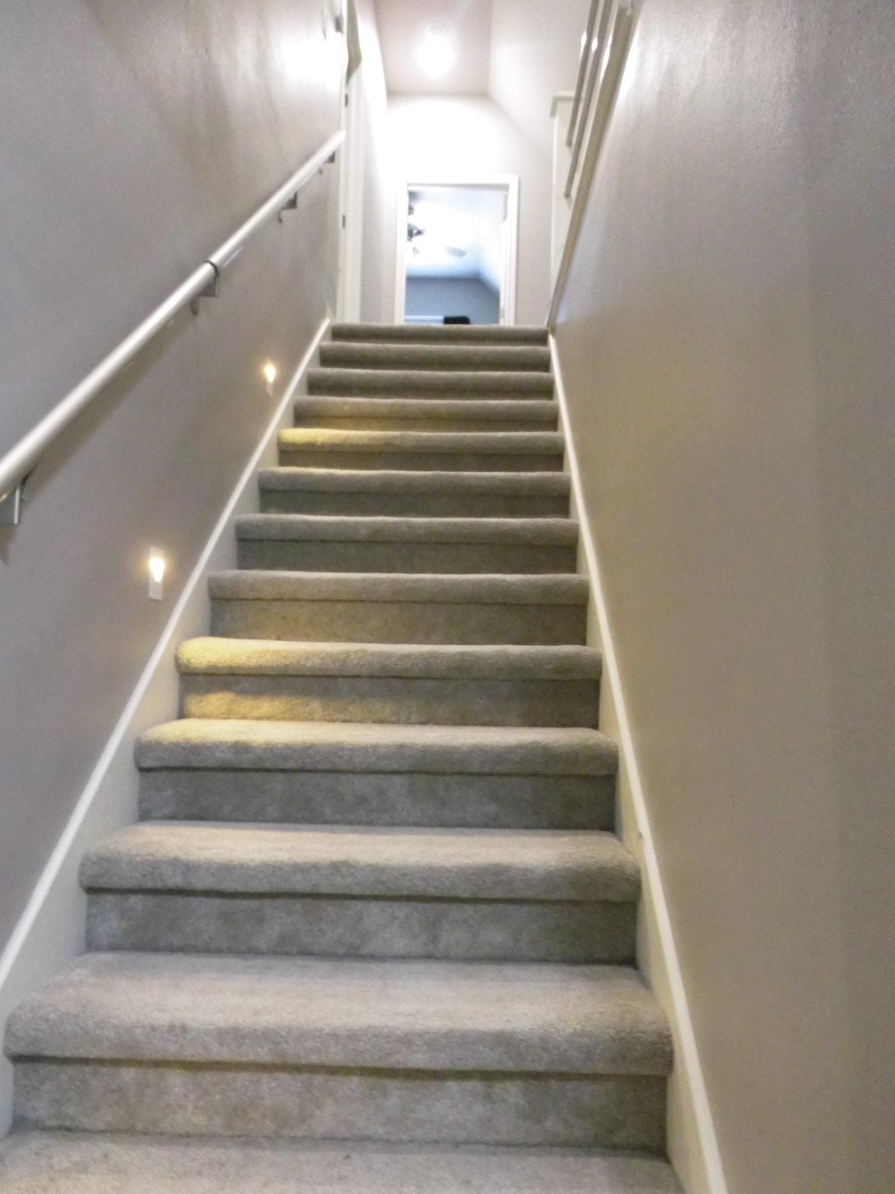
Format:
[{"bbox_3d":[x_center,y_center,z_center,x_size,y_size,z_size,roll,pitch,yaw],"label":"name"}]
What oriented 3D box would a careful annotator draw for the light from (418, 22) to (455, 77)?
[{"bbox_3d":[-0.079,-3.834,6.053,0.230,0.250,0.200,1,-4,2],"label":"light"}]

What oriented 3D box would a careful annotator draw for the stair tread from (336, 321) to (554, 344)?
[{"bbox_3d":[-0.048,-1.255,4.255,1.030,0.075,0.269,1,-3,2],"label":"stair tread"}]

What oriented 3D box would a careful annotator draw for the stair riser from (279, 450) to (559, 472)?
[{"bbox_3d":[-0.097,-0.458,3.140,1.030,0.125,0.036,1,-3,2],"label":"stair riser"}]

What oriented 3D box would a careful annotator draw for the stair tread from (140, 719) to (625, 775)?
[{"bbox_3d":[-0.150,0.343,1.978,1.035,0.074,0.280,1,-4,2],"label":"stair tread"}]

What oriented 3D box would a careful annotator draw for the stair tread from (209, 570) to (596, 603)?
[{"bbox_3d":[-0.129,-0.016,2.487,1.035,0.074,0.280,1,-4,2],"label":"stair tread"}]

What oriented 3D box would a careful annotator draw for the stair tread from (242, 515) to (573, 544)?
[{"bbox_3d":[-0.114,-0.192,2.734,1.030,0.075,0.269,1,-3,2],"label":"stair tread"}]

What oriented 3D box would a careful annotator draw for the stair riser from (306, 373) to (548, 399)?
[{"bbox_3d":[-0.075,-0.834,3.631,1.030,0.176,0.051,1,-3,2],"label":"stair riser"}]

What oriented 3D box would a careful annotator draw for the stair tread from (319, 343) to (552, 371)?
[{"bbox_3d":[-0.067,-1.091,4.015,1.035,0.074,0.280,1,-4,2],"label":"stair tread"}]

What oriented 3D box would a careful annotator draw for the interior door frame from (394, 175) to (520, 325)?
[{"bbox_3d":[0.065,-2.204,6.646,0.945,2.090,0.120,1,-4,2],"label":"interior door frame"}]

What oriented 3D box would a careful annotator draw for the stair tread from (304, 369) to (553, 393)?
[{"bbox_3d":[-0.070,-0.901,3.748,1.030,0.075,0.269,1,-3,2],"label":"stair tread"}]

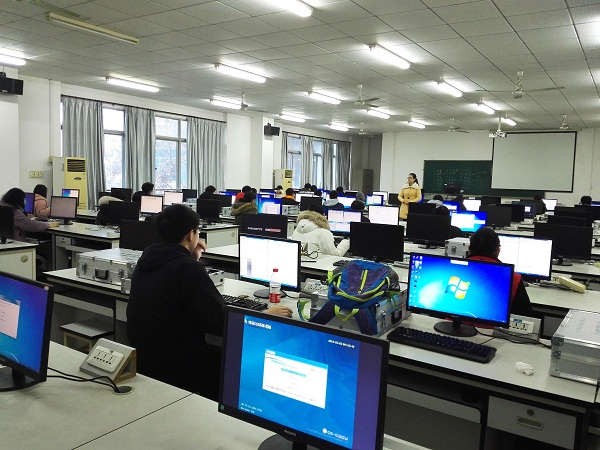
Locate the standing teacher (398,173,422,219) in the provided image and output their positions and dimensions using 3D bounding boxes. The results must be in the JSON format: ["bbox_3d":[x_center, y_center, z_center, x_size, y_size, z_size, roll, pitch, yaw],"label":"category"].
[{"bbox_3d":[2.263,-0.244,10.152,0.500,1.630,0.360,4,6,21],"label":"standing teacher"}]

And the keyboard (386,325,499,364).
[{"bbox_3d":[0.630,0.537,2.254,0.452,0.032,0.148,6,7,36],"label":"keyboard"}]

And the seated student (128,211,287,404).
[{"bbox_3d":[-0.454,0.570,2.382,0.520,1.340,0.760,6,7,36],"label":"seated student"}]

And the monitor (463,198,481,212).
[{"bbox_3d":[3.708,-0.374,10.846,0.470,0.355,0.180,5,7,33],"label":"monitor"}]

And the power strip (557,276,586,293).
[{"bbox_3d":[1.947,0.436,3.604,0.055,0.045,0.248,0,6,-18],"label":"power strip"}]

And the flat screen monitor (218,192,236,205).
[{"bbox_3d":[-1.565,-0.540,10.849,0.480,0.360,0.180,5,7,33],"label":"flat screen monitor"}]

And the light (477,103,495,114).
[{"bbox_3d":[4.275,-2.671,11.555,0.125,0.095,1.250,6,7,33],"label":"light"}]

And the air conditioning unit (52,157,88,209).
[{"bbox_3d":[-4.805,-0.534,10.543,0.420,1.700,0.500,5,7,33],"label":"air conditioning unit"}]

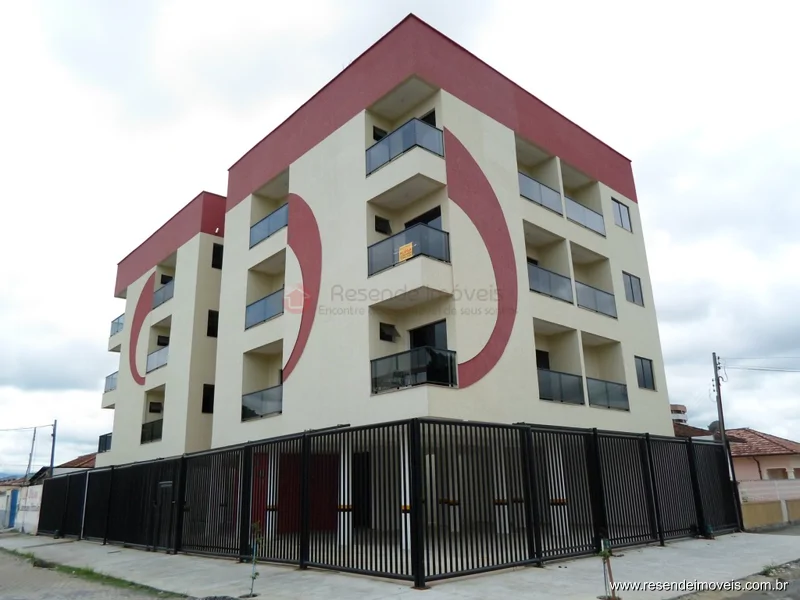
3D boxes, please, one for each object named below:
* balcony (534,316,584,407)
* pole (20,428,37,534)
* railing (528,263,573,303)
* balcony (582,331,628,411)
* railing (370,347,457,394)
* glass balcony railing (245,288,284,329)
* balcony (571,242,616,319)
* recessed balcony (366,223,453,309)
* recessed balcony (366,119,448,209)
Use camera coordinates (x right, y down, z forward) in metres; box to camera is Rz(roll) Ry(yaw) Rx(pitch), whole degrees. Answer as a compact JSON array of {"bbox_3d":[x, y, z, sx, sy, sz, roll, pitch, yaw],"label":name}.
[{"bbox_3d":[3.939,1.776,15.623,2.080,2.103,0.955,13,-23,-40],"label":"balcony"},{"bbox_3d":[-17.753,8.617,27.694,0.160,4.814,0.160,14,-23,-40],"label":"pole"},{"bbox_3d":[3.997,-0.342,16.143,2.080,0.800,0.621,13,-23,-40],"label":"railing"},{"bbox_3d":[5.725,2.201,17.158,2.258,2.103,0.955,13,-23,-40],"label":"balcony"},{"bbox_3d":[0.280,1.663,12.878,0.943,0.798,1.884,13,-23,-40],"label":"railing"},{"bbox_3d":[-4.186,0.314,18.002,0.064,0.777,2.387,13,-23,-40],"label":"glass balcony railing"},{"bbox_3d":[5.878,-0.492,18.585,2.348,2.122,0.900,14,-23,-40],"label":"balcony"},{"bbox_3d":[0.218,-0.700,13.883,0.972,1.554,1.902,13,-23,-40],"label":"recessed balcony"},{"bbox_3d":[0.140,-3.426,14.887,0.953,1.541,1.916,14,-23,-40],"label":"recessed balcony"}]

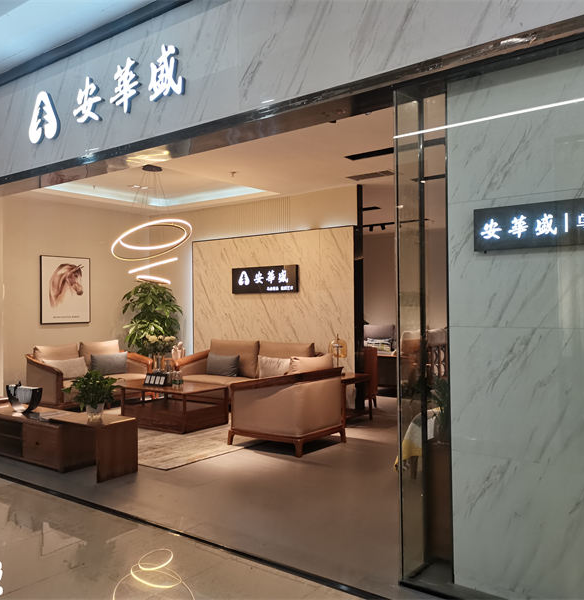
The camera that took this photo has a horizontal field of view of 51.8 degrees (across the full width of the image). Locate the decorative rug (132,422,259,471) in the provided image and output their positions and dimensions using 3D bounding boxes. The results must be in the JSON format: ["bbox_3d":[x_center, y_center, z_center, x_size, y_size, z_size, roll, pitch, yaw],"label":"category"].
[{"bbox_3d":[-1.584,1.541,7.418,3.175,0.015,2.749,-1,-1,37],"label":"decorative rug"}]

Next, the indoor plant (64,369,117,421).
[{"bbox_3d":[-1.802,0.847,5.450,0.456,0.456,0.456,-1,-1,37],"label":"indoor plant"}]

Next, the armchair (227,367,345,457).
[{"bbox_3d":[-0.066,1.104,6.328,0.956,0.838,0.794,-1,-1,37],"label":"armchair"}]

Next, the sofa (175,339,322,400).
[{"bbox_3d":[-0.544,1.093,8.806,2.425,0.911,0.956,-1,-1,37],"label":"sofa"}]

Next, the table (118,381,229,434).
[{"bbox_3d":[-1.443,1.317,7.441,1.029,0.460,0.691,-1,-1,37],"label":"table"}]

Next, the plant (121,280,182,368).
[{"bbox_3d":[-2.343,0.638,10.106,0.956,1.882,0.956,-1,-1,37],"label":"plant"}]

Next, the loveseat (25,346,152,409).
[{"bbox_3d":[-2.890,1.117,8.652,0.882,0.911,1.543,-1,-1,37],"label":"loveseat"}]

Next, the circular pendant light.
[{"bbox_3d":[-1.811,-0.973,7.747,1.000,1.544,1.000,-1,0,0],"label":"circular pendant light"}]

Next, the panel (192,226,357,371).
[{"bbox_3d":[-0.386,0.272,9.367,3.205,2.558,0.073,-1,-1,37],"label":"panel"}]

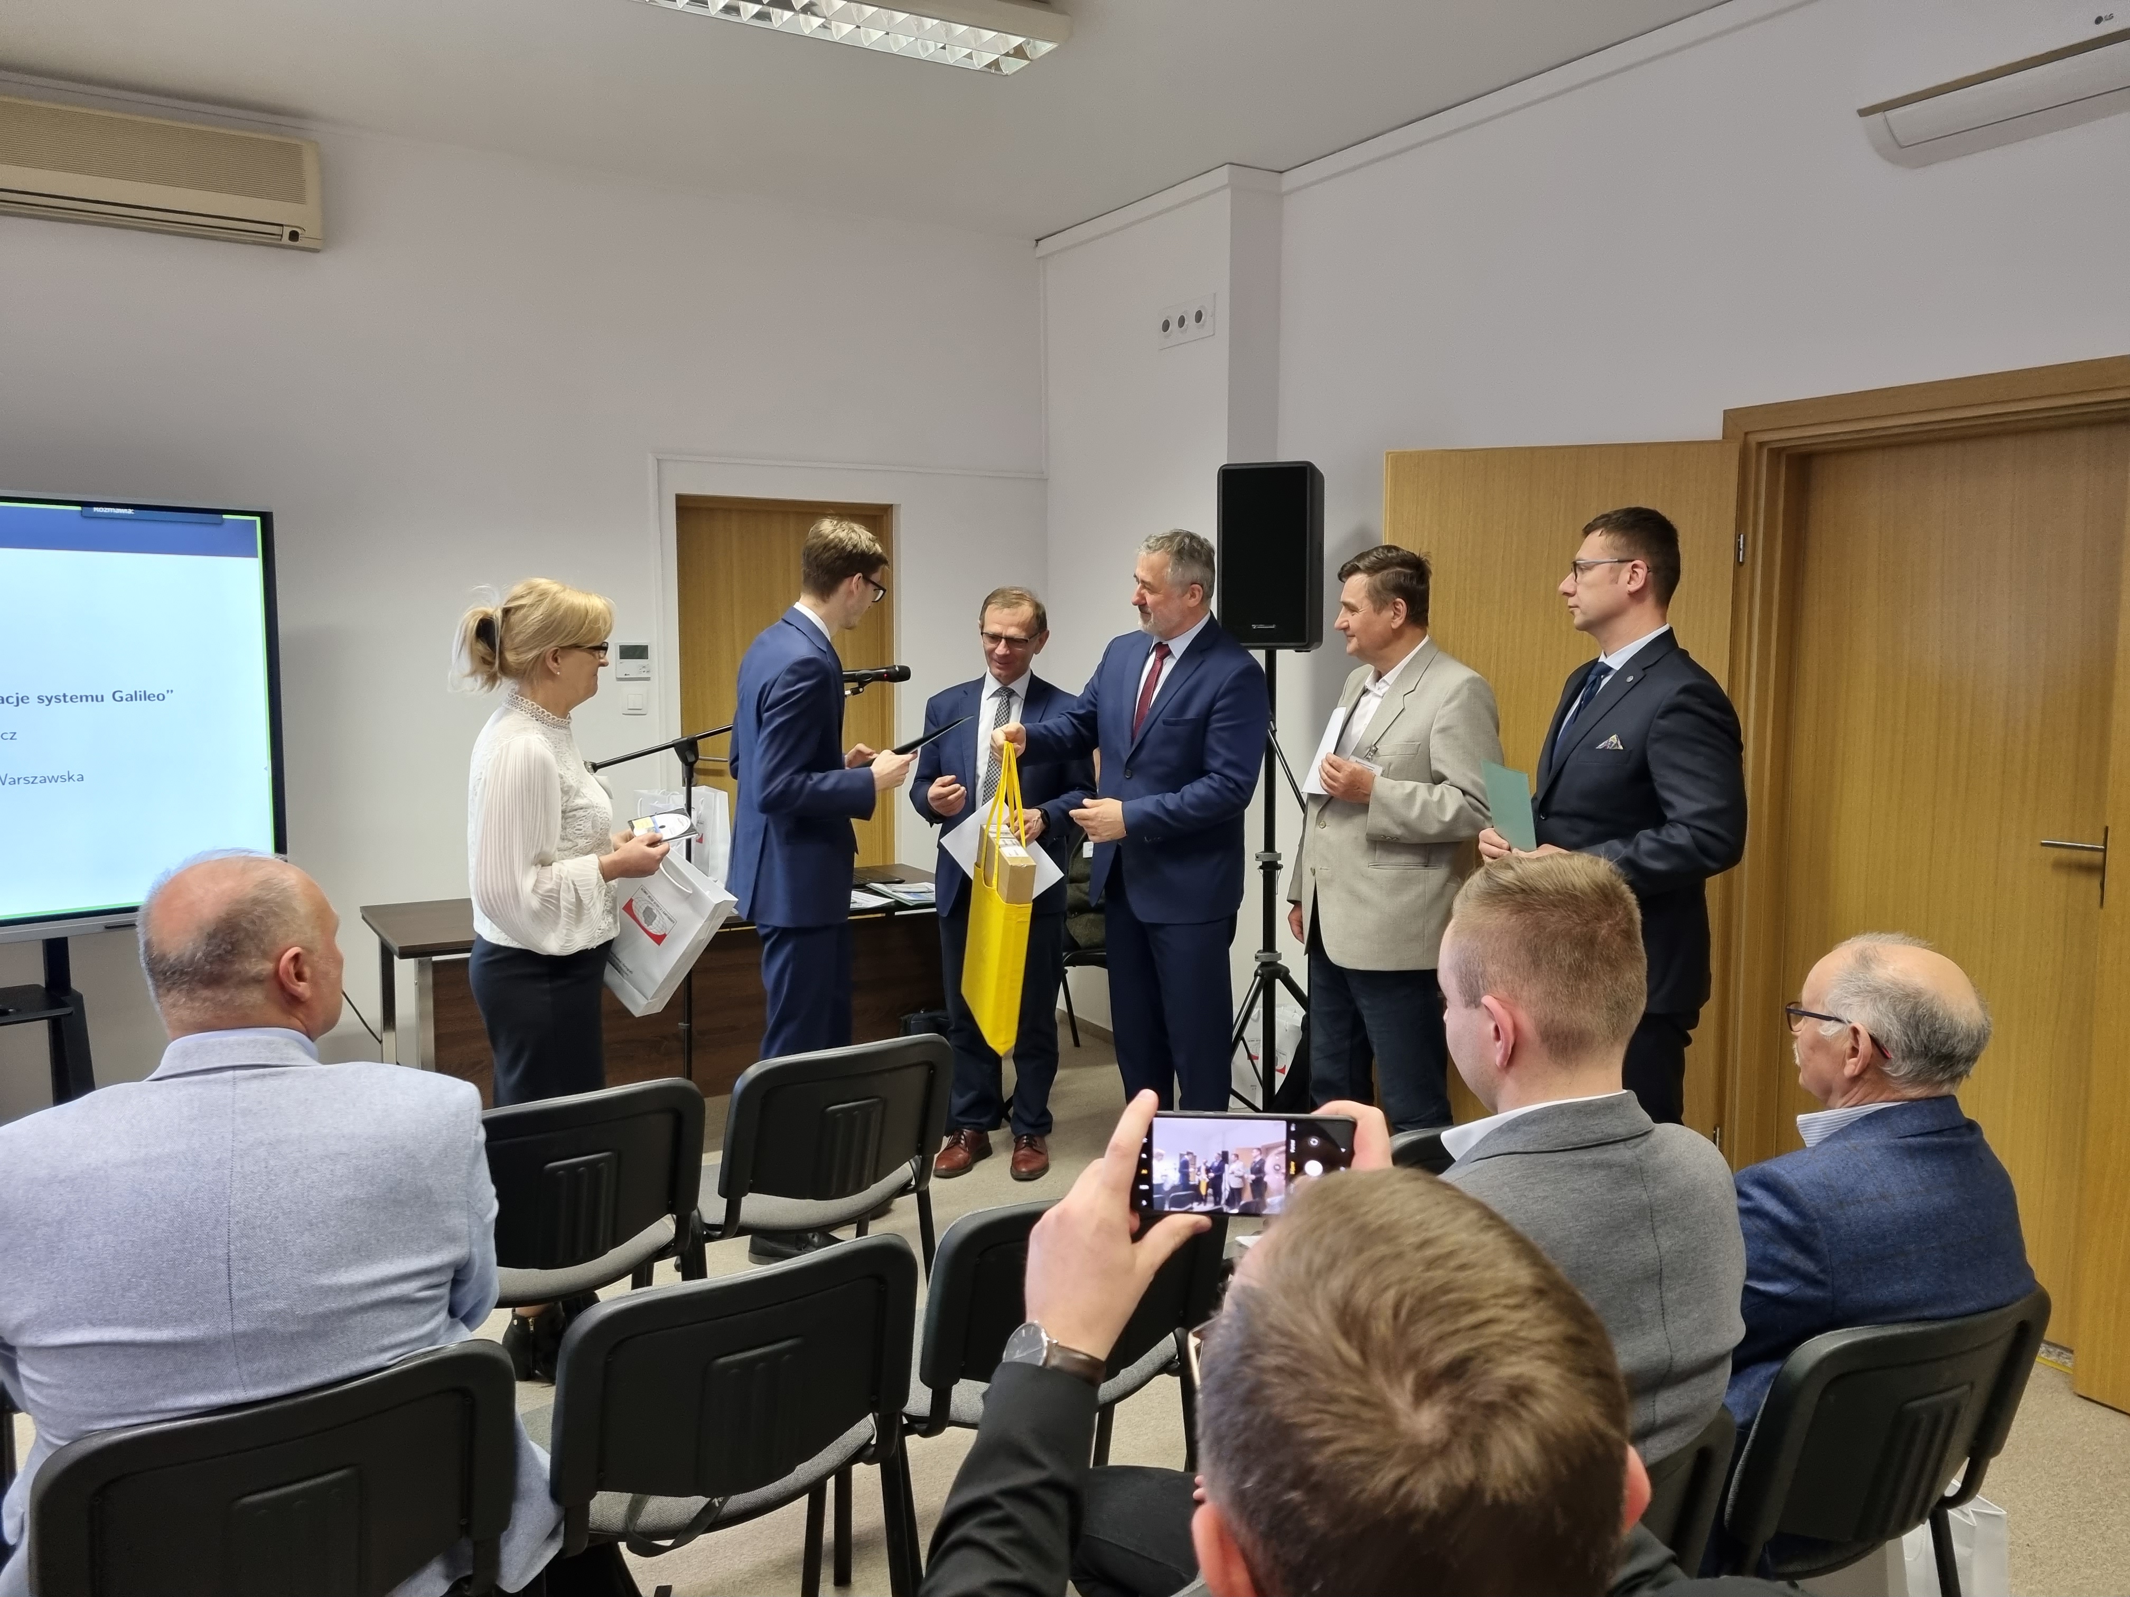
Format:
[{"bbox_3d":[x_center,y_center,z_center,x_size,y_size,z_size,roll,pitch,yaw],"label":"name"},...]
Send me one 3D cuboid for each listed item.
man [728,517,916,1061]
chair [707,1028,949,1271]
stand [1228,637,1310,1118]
[{"bbox_3d":[-0.646,0.210,4.180,0.520,1.875,0.500,-2,6,-20],"label":"man"},{"bbox_3d":[-0.530,0.832,3.165,0.540,0.820,0.570,-3,7,-35],"label":"chair"},{"bbox_3d":[0.720,0.322,4.849,0.850,1.530,0.880,1,5,7],"label":"stand"}]

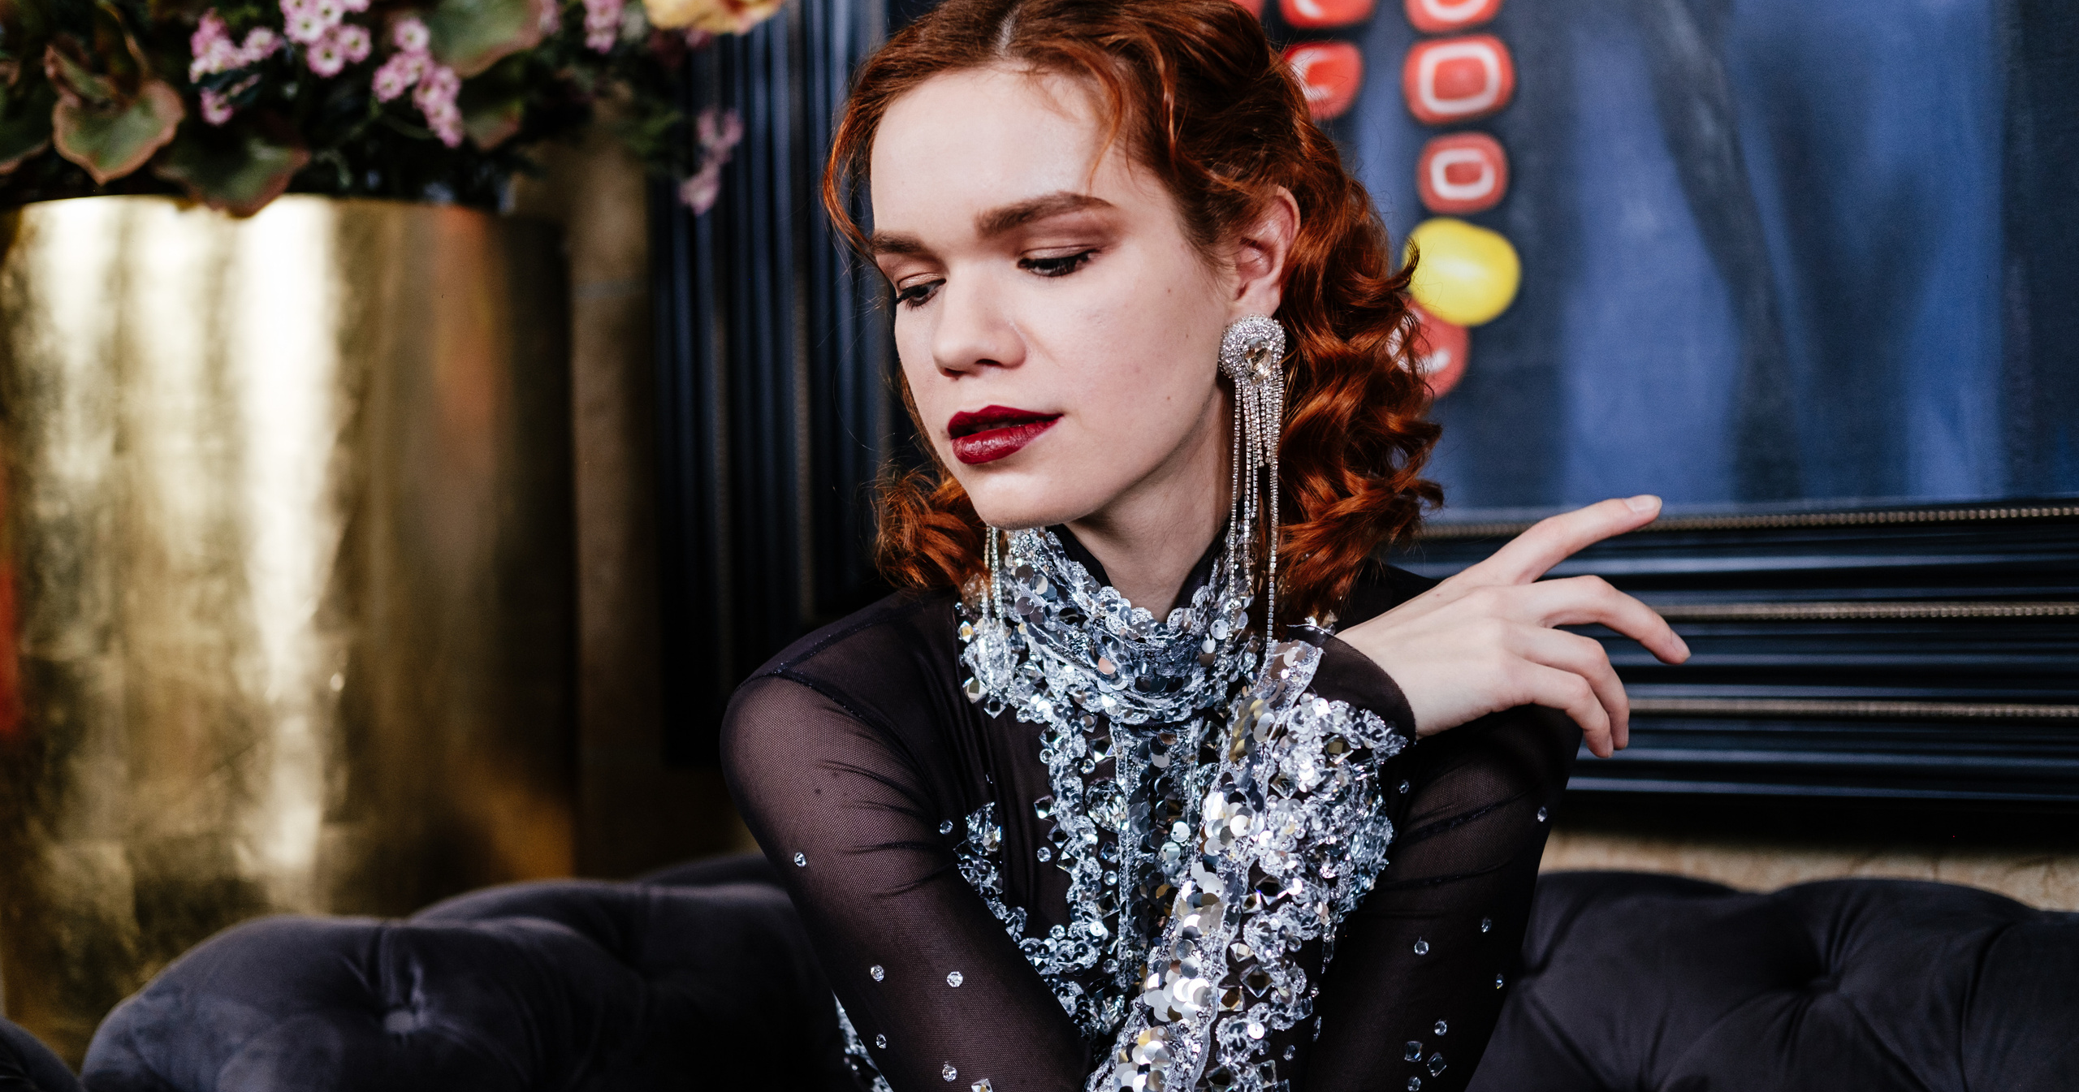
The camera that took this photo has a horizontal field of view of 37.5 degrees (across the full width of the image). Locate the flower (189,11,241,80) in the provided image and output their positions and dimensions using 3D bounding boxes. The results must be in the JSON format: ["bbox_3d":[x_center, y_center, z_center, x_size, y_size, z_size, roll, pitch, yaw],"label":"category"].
[{"bbox_3d":[-0.493,-0.299,1.830,0.030,0.039,0.032,-2,1,-12],"label":"flower"}]

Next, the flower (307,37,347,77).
[{"bbox_3d":[-0.424,-0.290,1.820,0.022,0.022,0.020,-2,1,-12],"label":"flower"}]

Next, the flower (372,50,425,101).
[{"bbox_3d":[-0.386,-0.283,1.840,0.030,0.028,0.028,-2,1,-12],"label":"flower"}]

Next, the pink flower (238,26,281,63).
[{"bbox_3d":[-0.464,-0.298,1.820,0.023,0.020,0.020,-2,1,-12],"label":"pink flower"}]

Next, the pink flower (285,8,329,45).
[{"bbox_3d":[-0.436,-0.309,1.820,0.024,0.021,0.020,-2,1,-12],"label":"pink flower"}]

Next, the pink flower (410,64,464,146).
[{"bbox_3d":[-0.362,-0.265,1.840,0.031,0.047,0.033,-2,1,-12],"label":"pink flower"}]

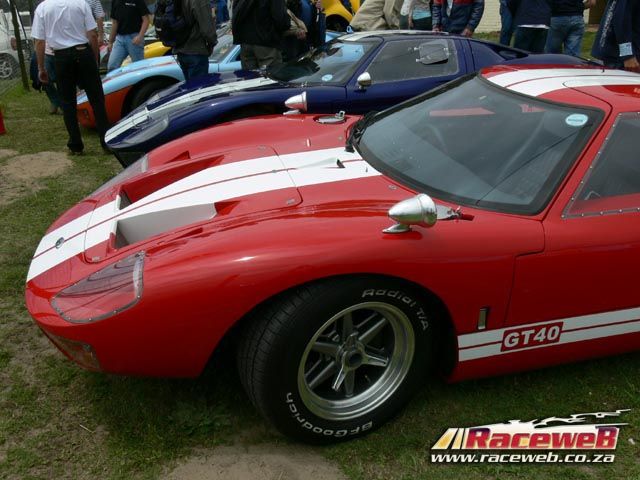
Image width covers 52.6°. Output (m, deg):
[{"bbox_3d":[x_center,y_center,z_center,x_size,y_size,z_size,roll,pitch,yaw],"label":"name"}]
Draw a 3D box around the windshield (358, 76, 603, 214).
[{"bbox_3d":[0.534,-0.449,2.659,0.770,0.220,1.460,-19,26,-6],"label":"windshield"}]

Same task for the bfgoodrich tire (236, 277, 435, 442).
[{"bbox_3d":[0.077,0.356,2.152,0.640,0.640,0.230,-12,24,-23],"label":"bfgoodrich tire"}]

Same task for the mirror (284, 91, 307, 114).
[{"bbox_3d":[-0.122,-0.697,3.280,0.130,0.110,0.100,-2,24,-2],"label":"mirror"}]

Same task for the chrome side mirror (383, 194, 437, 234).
[{"bbox_3d":[0.248,-0.075,1.835,0.135,0.110,0.100,-12,26,-24],"label":"chrome side mirror"}]

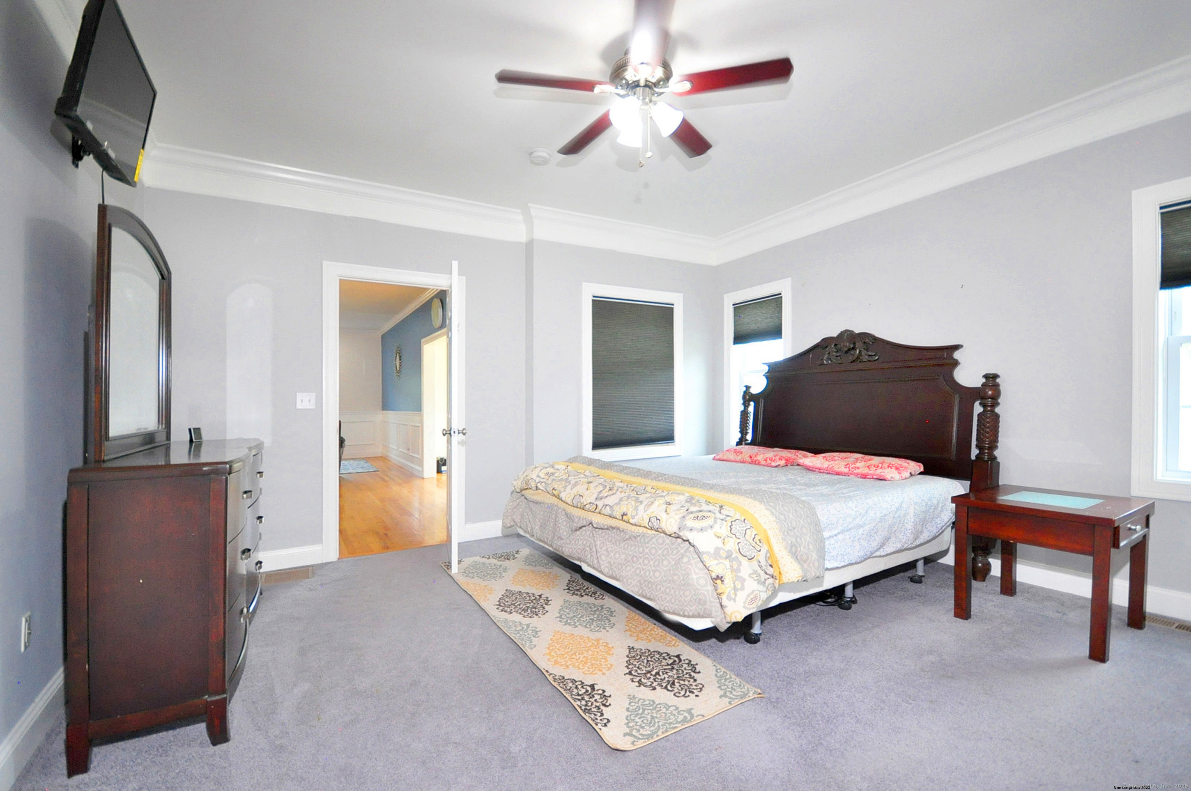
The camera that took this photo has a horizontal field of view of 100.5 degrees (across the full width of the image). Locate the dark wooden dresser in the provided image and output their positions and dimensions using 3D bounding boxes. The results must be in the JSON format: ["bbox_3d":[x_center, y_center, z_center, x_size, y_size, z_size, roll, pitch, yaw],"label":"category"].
[{"bbox_3d":[-1.753,0.705,2.191,0.465,0.945,1.370,0,0,-29],"label":"dark wooden dresser"}]

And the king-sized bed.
[{"bbox_3d":[0.949,0.332,3.384,2.400,1.660,2.150,0,0,-29],"label":"king-sized bed"}]

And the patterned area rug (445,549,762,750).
[{"bbox_3d":[-0.208,1.163,2.688,0.660,0.012,2.160,0,0,-32],"label":"patterned area rug"}]

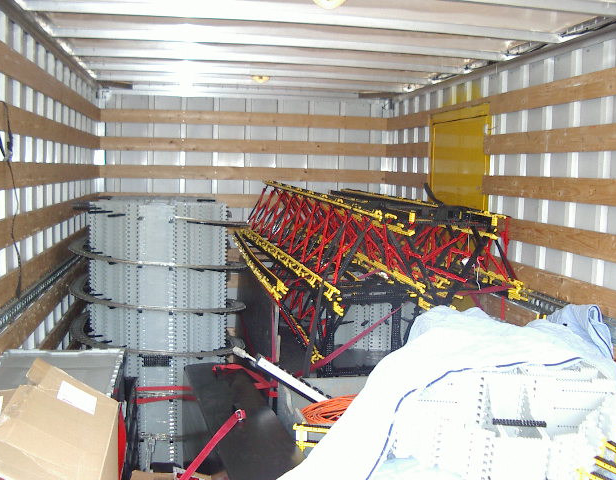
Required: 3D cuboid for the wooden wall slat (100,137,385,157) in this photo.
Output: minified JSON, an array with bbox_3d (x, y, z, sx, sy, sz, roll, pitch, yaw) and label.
[{"bbox_3d":[-0.509,-0.796,6.029,2.430,0.112,0.022,1,6,-10],"label":"wooden wall slat"}]

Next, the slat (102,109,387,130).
[{"bbox_3d":[-0.502,-1.024,6.005,2.430,0.112,0.022,1,6,-10],"label":"slat"}]

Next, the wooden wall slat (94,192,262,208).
[{"bbox_3d":[-0.527,-0.333,6.075,2.430,0.112,0.022,1,6,-10],"label":"wooden wall slat"}]

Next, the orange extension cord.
[{"bbox_3d":[0.139,0.592,2.480,0.330,0.060,0.230,1,6,-10],"label":"orange extension cord"}]

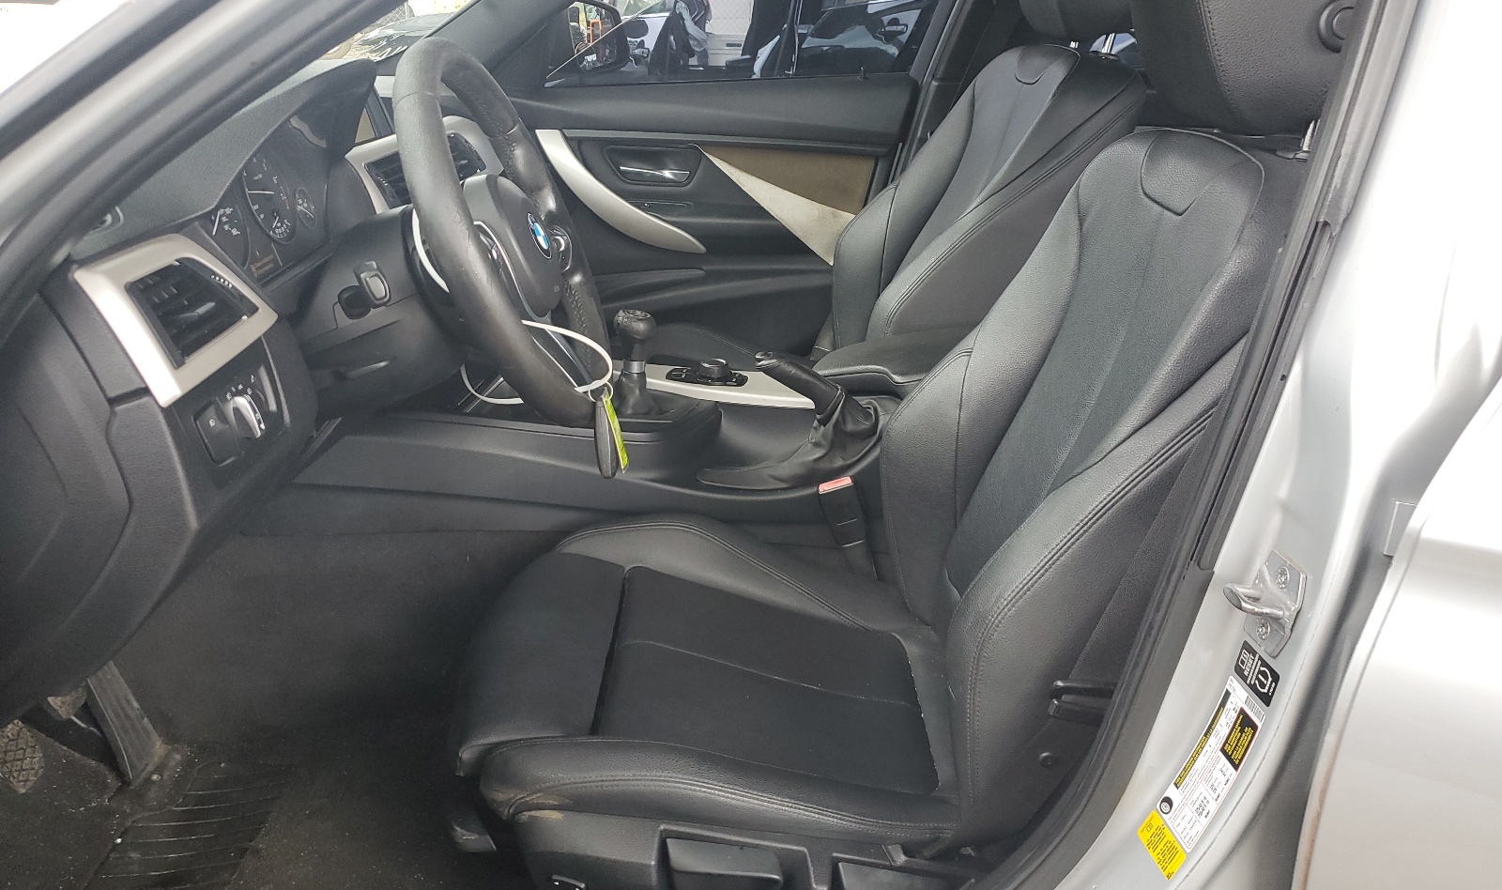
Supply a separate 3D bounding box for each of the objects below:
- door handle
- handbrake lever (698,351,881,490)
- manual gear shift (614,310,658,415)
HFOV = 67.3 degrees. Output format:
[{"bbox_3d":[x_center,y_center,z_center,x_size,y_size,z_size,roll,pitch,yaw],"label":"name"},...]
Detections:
[{"bbox_3d":[-0.175,-0.486,2.030,0.132,0.034,0.028,0,22,0],"label":"door handle"},{"bbox_3d":[0.047,-0.030,1.399,0.220,0.158,0.070,0,22,0],"label":"handbrake lever"},{"bbox_3d":[-0.146,-0.106,1.428,0.053,0.125,0.053,0,22,0],"label":"manual gear shift"}]

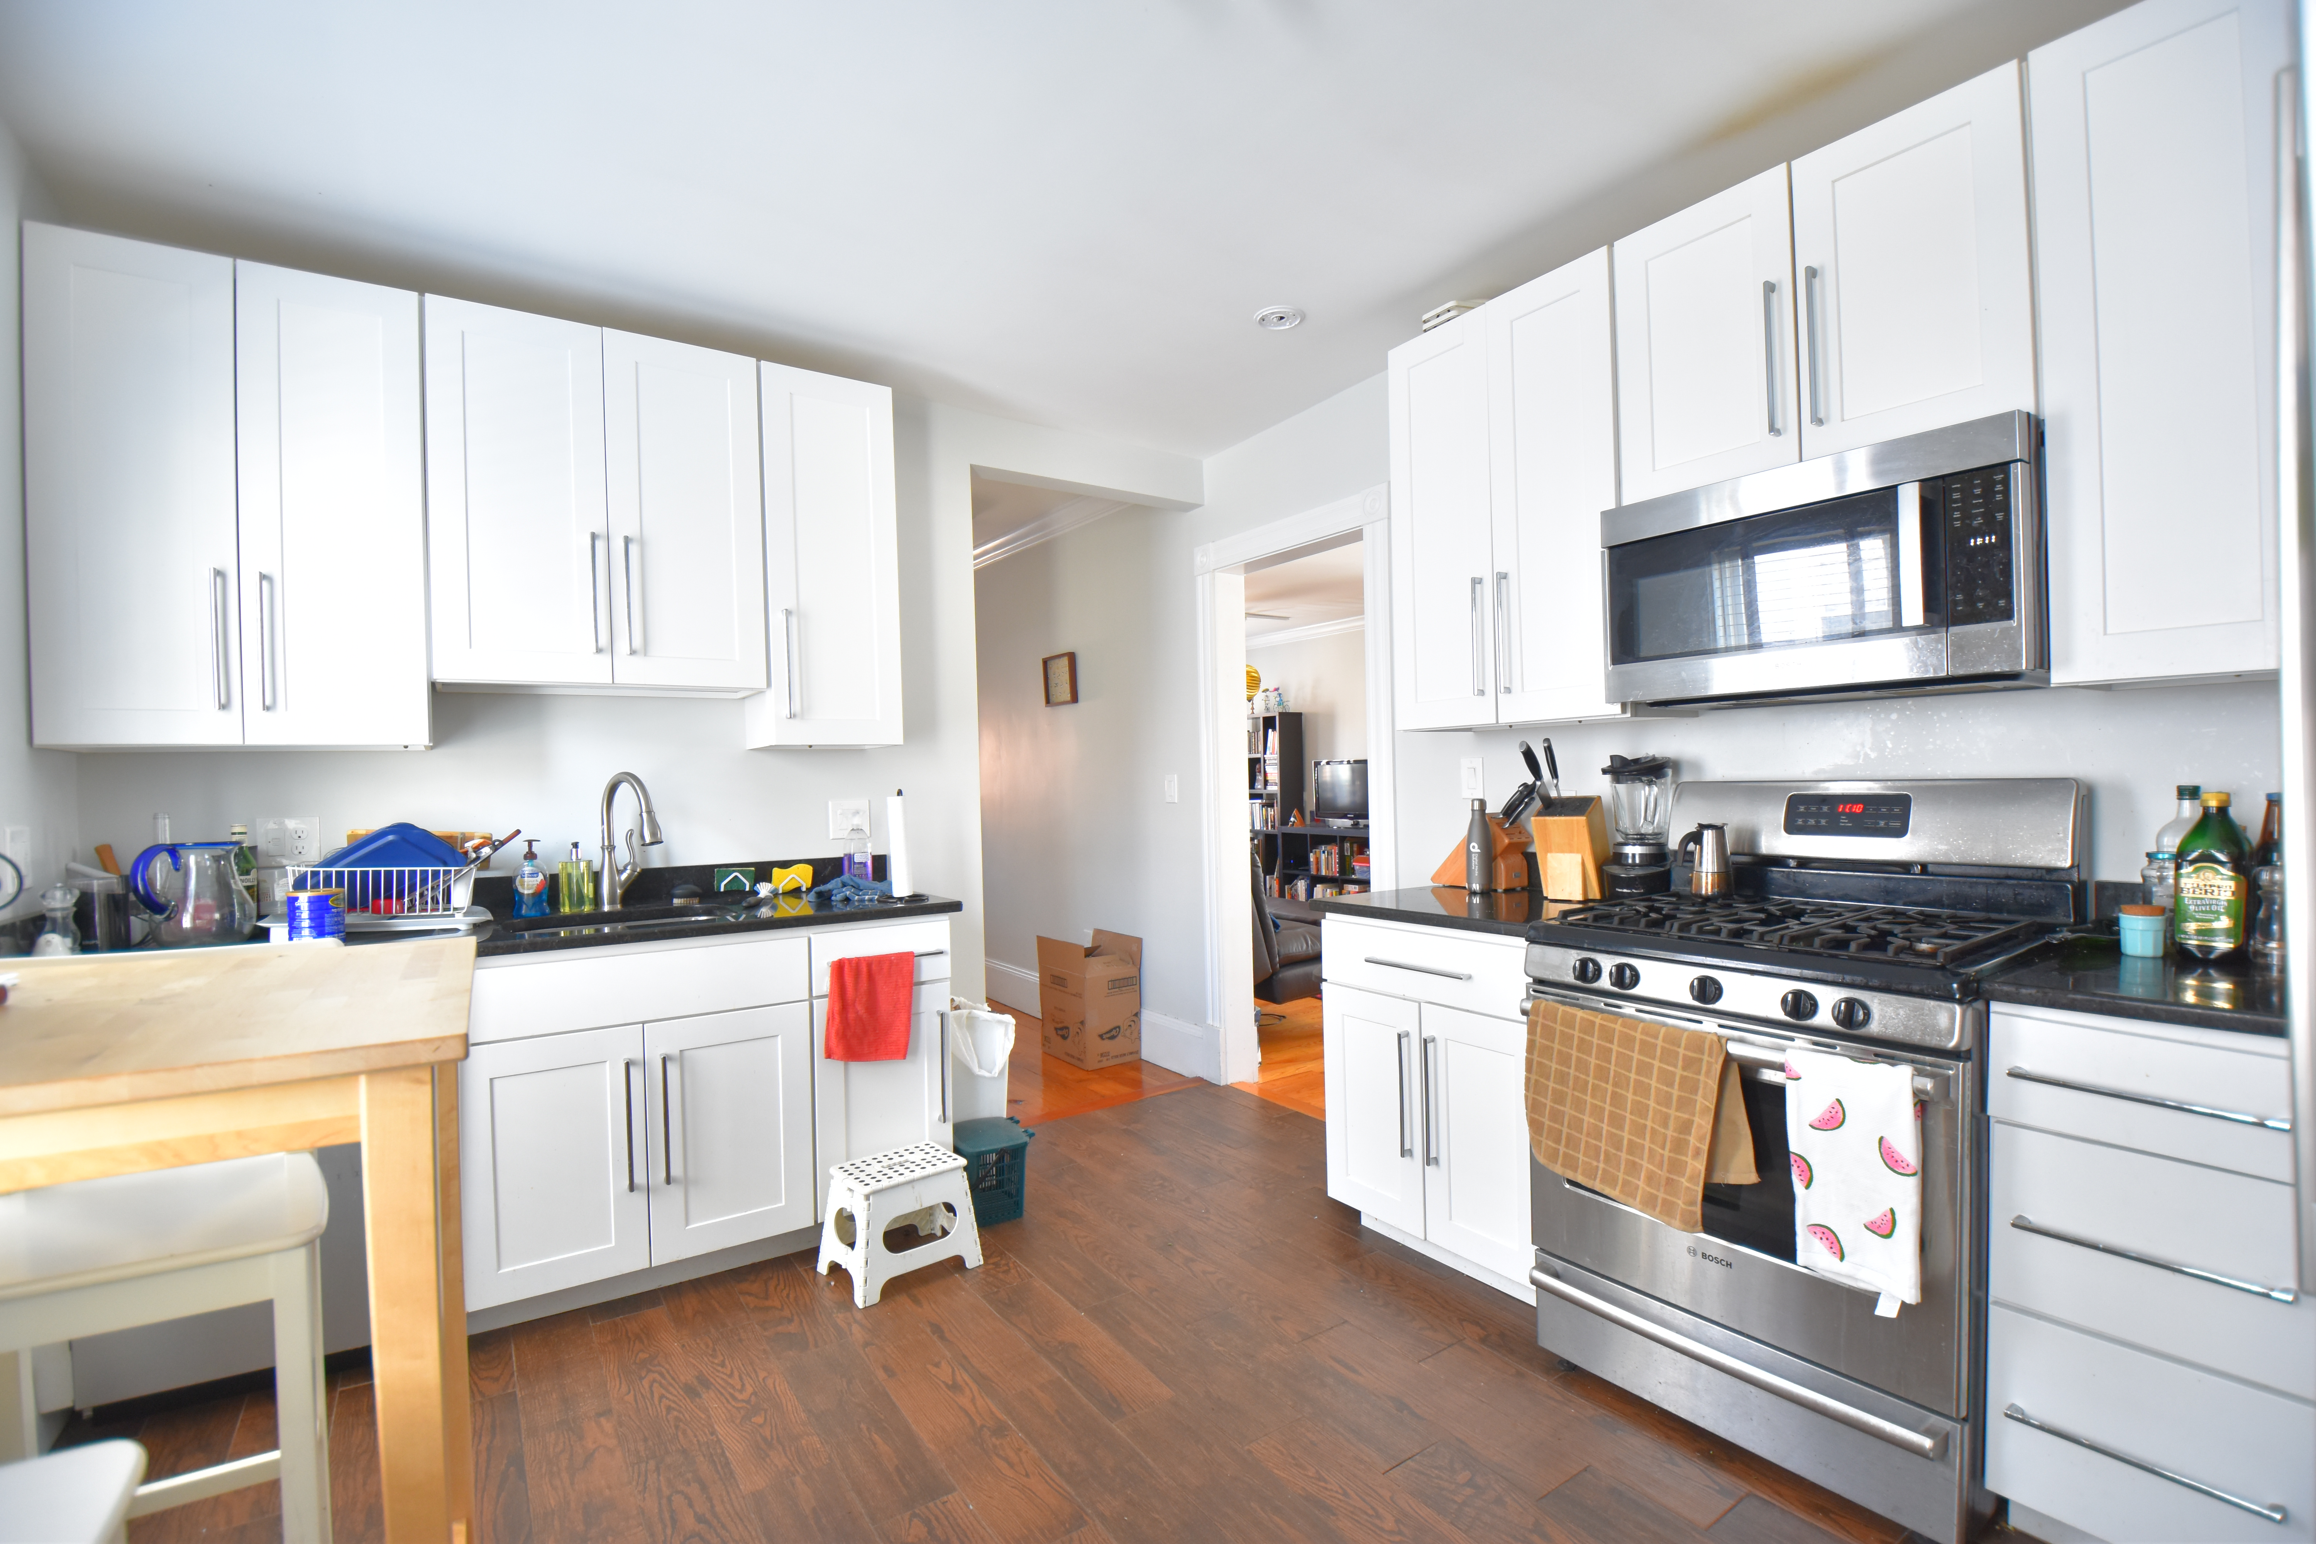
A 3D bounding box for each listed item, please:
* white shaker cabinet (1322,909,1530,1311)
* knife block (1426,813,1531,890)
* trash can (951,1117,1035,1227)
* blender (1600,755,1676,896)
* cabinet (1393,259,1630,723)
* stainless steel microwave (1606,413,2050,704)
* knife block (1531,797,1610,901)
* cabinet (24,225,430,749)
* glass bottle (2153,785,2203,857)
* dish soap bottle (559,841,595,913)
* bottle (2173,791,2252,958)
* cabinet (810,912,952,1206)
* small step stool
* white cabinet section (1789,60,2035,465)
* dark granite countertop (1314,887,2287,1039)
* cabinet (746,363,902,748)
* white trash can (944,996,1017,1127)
[{"bbox_3d":[0.875,0.802,2.528,0.620,0.880,0.604,-1,0,-38],"label":"white shaker cabinet"},{"bbox_3d":[0.933,0.221,2.759,0.144,0.214,0.284,-1,0,-30],"label":"knife block"},{"bbox_3d":[-0.493,1.160,2.800,0.175,0.235,0.230,-1,0,-31],"label":"trash can"},{"bbox_3d":[1.206,0.137,2.427,0.158,0.368,0.168,-2,-1,43],"label":"blender"},{"bbox_3d":[1.010,-0.684,2.639,0.330,1.100,0.665,-1,-1,-37],"label":"cabinet"},{"bbox_3d":[1.391,-0.379,2.033,0.391,0.442,0.736,-1,0,-38],"label":"stainless steel microwave"},{"bbox_3d":[1.051,0.195,2.436,0.132,0.256,0.215,-2,0,41],"label":"knife block"},{"bbox_3d":[-2.094,-0.592,2.256,0.645,1.068,0.320,-1,0,-32],"label":"cabinet"},{"bbox_3d":[1.826,0.167,1.709,0.083,0.284,0.083,-1,0,-38],"label":"glass bottle"},{"bbox_3d":[-1.642,0.299,2.723,0.072,0.200,0.058,-1,-1,-31],"label":"dish soap bottle"},{"bbox_3d":[1.776,0.171,1.626,0.072,0.278,0.080,-1,0,-36],"label":"bottle"},{"bbox_3d":[-0.898,0.798,2.872,0.381,0.790,0.610,-1,0,-31],"label":"cabinet"},{"bbox_3d":[-0.661,1.149,2.484,0.320,0.262,0.235,-1,0,-39],"label":"small step stool"},{"bbox_3d":[1.527,-0.931,1.913,0.330,0.610,0.350,-1,0,-38],"label":"white cabinet section"},{"bbox_3d":[1.188,0.337,2.103,0.660,0.032,1.710,-1,0,-38],"label":"dark granite countertop"},{"bbox_3d":[-1.050,-0.632,3.030,0.380,1.100,0.330,-1,-1,-31],"label":"cabinet"},{"bbox_3d":[-0.650,1.048,3.173,0.280,0.500,0.310,-1,-1,-31],"label":"white trash can"}]

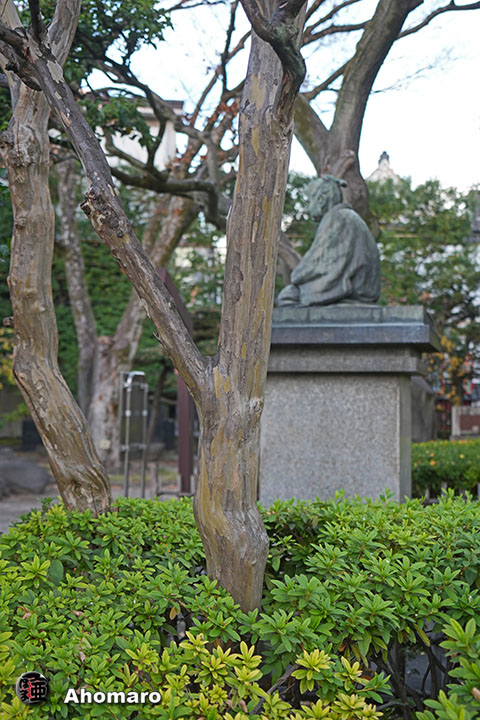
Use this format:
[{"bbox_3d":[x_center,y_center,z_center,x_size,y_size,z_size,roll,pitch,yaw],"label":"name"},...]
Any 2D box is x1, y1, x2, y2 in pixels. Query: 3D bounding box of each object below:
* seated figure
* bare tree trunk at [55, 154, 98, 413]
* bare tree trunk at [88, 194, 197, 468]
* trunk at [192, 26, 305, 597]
[{"bbox_3d":[0.581,-0.776,6.100,0.670,0.845,0.620,0,-1,15],"label":"seated figure"},{"bbox_3d":[-2.435,-0.931,14.000,0.650,4.200,0.500,0,-1,0],"label":"bare tree trunk"},{"bbox_3d":[-1.411,-0.412,13.600,1.550,3.970,0.850,0,-1,0],"label":"bare tree trunk"},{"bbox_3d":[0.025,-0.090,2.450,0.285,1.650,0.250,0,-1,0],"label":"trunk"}]

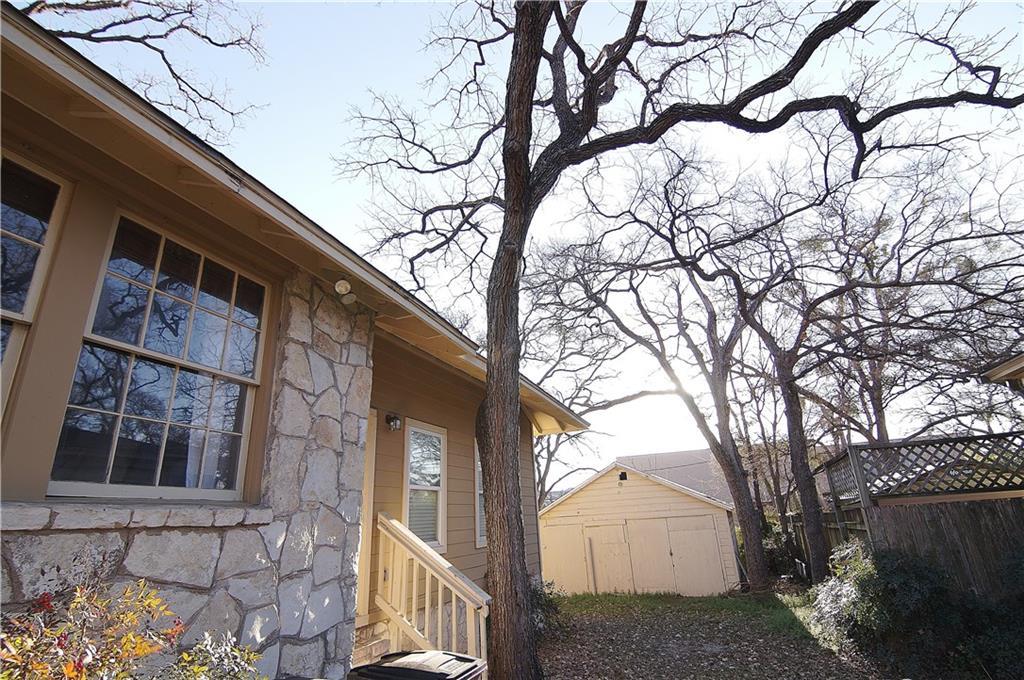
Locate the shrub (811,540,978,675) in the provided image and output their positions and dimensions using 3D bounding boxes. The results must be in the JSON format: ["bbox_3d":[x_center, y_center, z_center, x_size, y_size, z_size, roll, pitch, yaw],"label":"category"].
[{"bbox_3d":[4.750,3.200,5.750,1.550,1.300,1.500,-10,-21,18],"label":"shrub"}]

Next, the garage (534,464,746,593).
[{"bbox_3d":[4.201,6.266,15.715,6.000,3.550,6.100,-10,-21,18],"label":"garage"}]

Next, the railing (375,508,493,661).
[{"bbox_3d":[-0.804,2.570,4.435,1.360,1.680,0.140,-10,-21,18],"label":"railing"}]

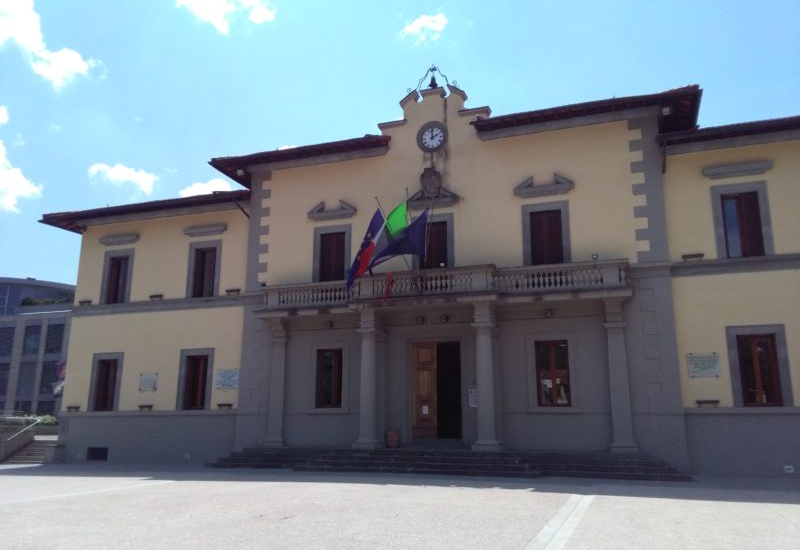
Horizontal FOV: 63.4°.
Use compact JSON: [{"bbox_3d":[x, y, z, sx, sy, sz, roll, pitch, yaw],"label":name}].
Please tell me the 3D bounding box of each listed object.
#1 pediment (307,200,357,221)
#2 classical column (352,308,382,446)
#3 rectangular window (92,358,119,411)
[{"bbox_3d":[-2.780,-2.622,26.116,2.157,0.749,0.220,-4,-14,19],"label":"pediment"},{"bbox_3d":[-1.075,3.451,21.778,0.760,4.656,0.760,-4,-13,18],"label":"classical column"},{"bbox_3d":[-13.513,5.056,29.733,1.106,2.320,0.180,-4,-14,19],"label":"rectangular window"}]

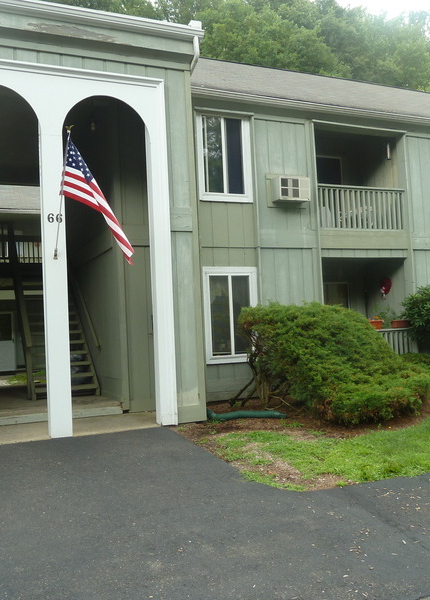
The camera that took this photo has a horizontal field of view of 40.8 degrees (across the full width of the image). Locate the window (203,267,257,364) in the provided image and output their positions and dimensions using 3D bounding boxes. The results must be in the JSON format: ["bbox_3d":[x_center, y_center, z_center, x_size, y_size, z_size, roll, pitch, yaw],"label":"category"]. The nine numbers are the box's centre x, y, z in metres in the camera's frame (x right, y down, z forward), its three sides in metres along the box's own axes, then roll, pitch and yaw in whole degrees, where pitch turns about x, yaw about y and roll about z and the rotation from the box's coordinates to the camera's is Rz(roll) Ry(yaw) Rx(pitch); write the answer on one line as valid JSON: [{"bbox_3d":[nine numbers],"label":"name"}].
[{"bbox_3d":[0.313,0.269,10.388,1.080,1.730,0.110,-1,-3,-23],"label":"window"}]

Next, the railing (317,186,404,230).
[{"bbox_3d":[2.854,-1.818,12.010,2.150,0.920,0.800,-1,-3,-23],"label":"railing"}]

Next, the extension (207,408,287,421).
[{"bbox_3d":[0.507,1.705,8.665,1.200,0.150,0.280,-3,-3,0],"label":"extension"}]

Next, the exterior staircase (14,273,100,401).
[{"bbox_3d":[-3.537,0.449,12.565,1.280,3.050,3.750,-1,-3,-23],"label":"exterior staircase"}]

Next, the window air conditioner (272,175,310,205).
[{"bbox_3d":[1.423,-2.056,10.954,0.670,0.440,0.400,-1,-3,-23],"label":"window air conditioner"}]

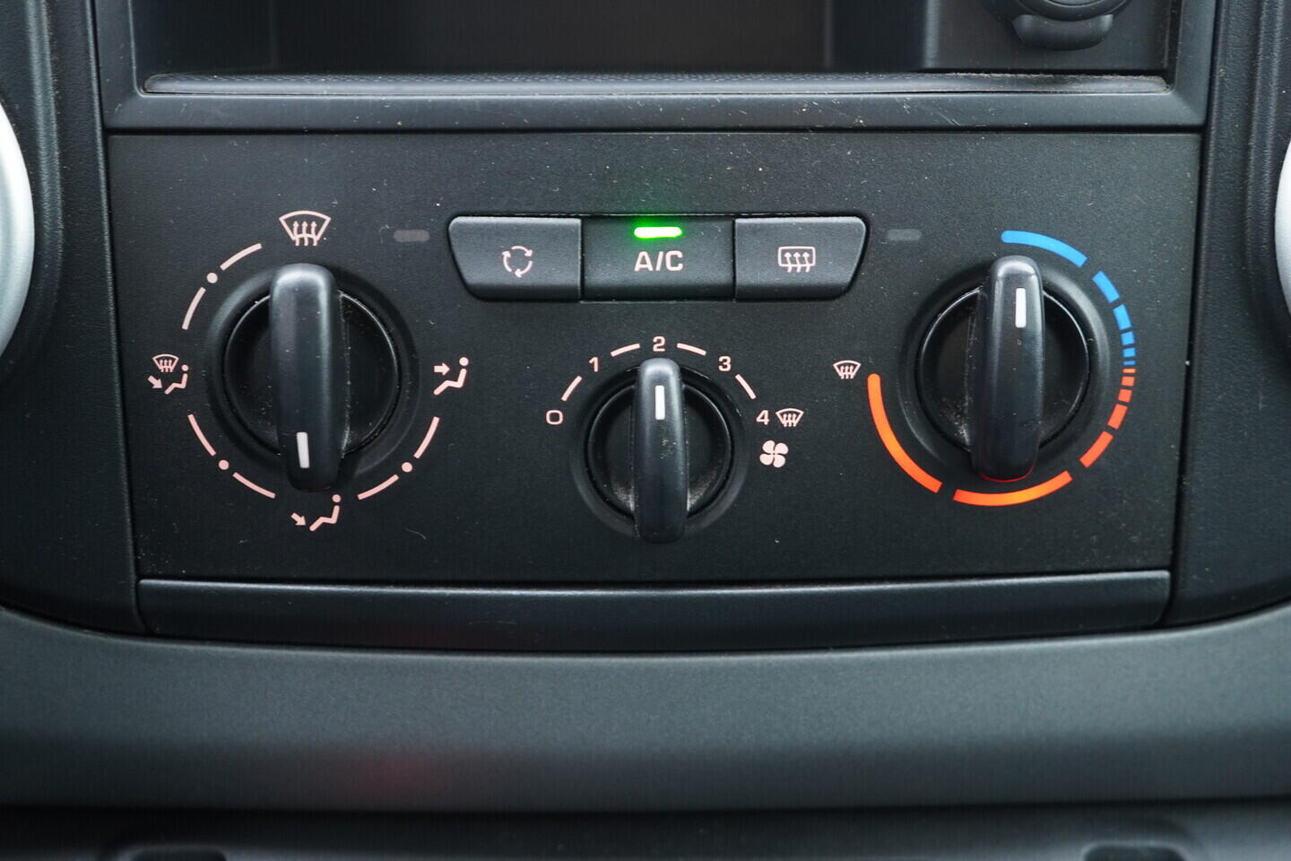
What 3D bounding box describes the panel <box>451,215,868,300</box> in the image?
[{"bbox_3d":[0.003,-0.033,0.245,0.079,0.016,0.008,0,10,0],"label":"panel"}]

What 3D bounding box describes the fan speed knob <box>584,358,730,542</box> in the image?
[{"bbox_3d":[0.003,0.004,0.245,0.029,0.034,0.015,0,10,0],"label":"fan speed knob"}]

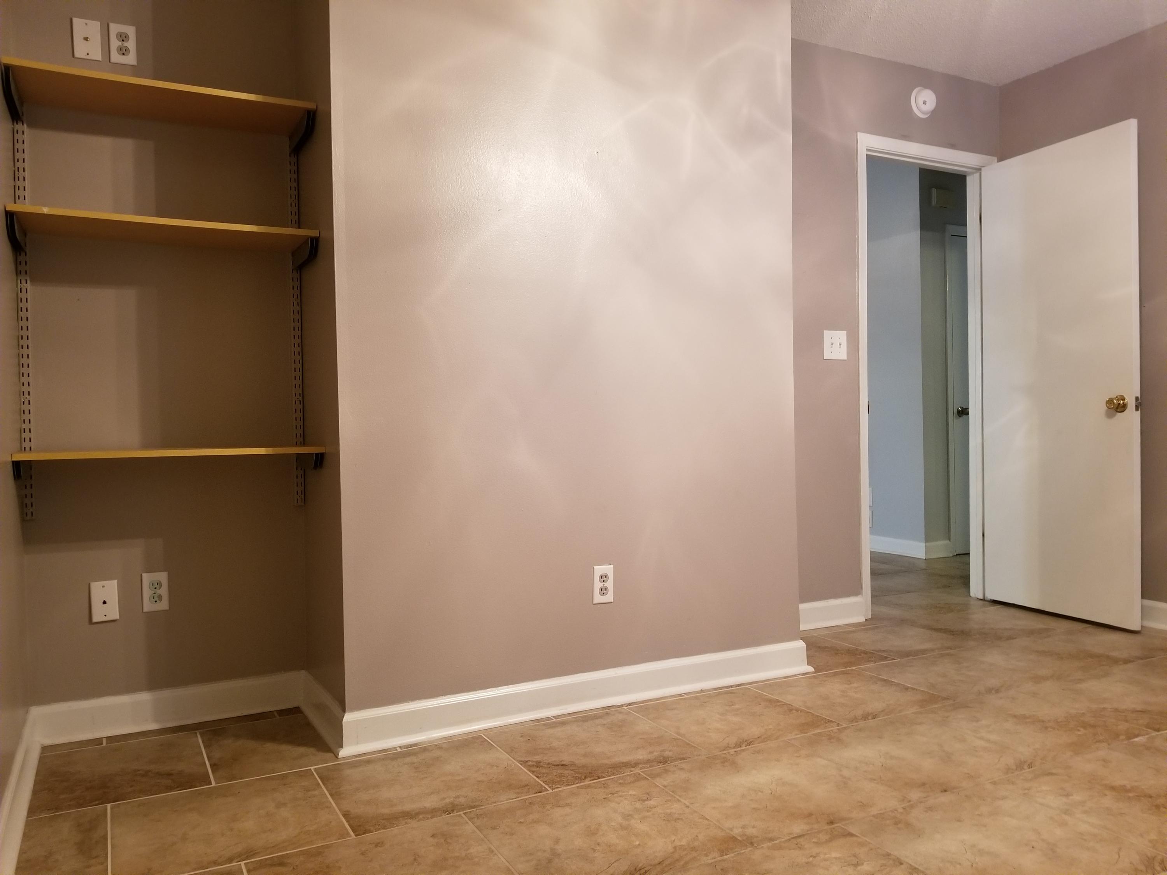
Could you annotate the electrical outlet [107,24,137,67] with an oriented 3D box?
[{"bbox_3d":[-1.336,-1.140,2.543,0.070,0.114,0.010,-1,1,-27],"label":"electrical outlet"}]

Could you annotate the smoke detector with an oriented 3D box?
[{"bbox_3d":[1.560,-1.531,3.993,0.134,0.134,0.045,-1,1,-27],"label":"smoke detector"}]

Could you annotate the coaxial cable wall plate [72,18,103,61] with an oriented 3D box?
[{"bbox_3d":[-1.416,-1.136,2.502,0.070,0.114,0.011,-1,1,-27],"label":"coaxial cable wall plate"}]

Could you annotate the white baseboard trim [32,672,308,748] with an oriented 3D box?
[{"bbox_3d":[-1.211,0.804,2.614,0.746,0.108,0.018,-1,1,-27],"label":"white baseboard trim"}]

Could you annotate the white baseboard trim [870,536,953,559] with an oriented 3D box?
[{"bbox_3d":[2.143,0.712,5.772,0.254,0.105,0.516,-1,1,-27],"label":"white baseboard trim"}]

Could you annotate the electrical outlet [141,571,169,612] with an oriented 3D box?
[{"bbox_3d":[-1.264,0.457,2.589,0.070,0.114,0.010,-1,1,-27],"label":"electrical outlet"}]

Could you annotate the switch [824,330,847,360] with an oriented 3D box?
[{"bbox_3d":[1.085,-0.398,3.774,0.125,0.124,0.015,-1,1,-27],"label":"switch"}]

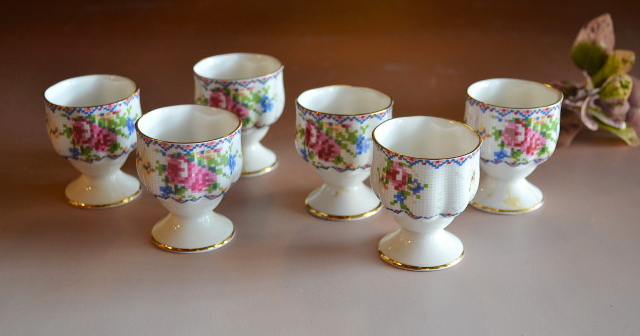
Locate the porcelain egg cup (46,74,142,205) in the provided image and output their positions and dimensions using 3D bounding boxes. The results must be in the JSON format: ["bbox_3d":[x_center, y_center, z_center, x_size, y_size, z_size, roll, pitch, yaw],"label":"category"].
[{"bbox_3d":[-0.125,-0.015,0.509,0.053,0.062,0.053,0,24,0],"label":"porcelain egg cup"}]

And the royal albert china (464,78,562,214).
[{"bbox_3d":[0.105,-0.012,0.504,0.053,0.062,0.053,0,24,0],"label":"royal albert china"}]

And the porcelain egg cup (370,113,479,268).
[{"bbox_3d":[0.051,0.013,0.447,0.053,0.062,0.053,0,24,0],"label":"porcelain egg cup"}]

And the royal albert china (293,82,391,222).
[{"bbox_3d":[0.013,-0.009,0.496,0.053,0.062,0.053,0,24,0],"label":"royal albert china"}]

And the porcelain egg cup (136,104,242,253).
[{"bbox_3d":[-0.066,0.006,0.464,0.053,0.062,0.053,0,24,0],"label":"porcelain egg cup"}]

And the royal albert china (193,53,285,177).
[{"bbox_3d":[-0.048,-0.032,0.548,0.053,0.062,0.053,0,24,0],"label":"royal albert china"}]

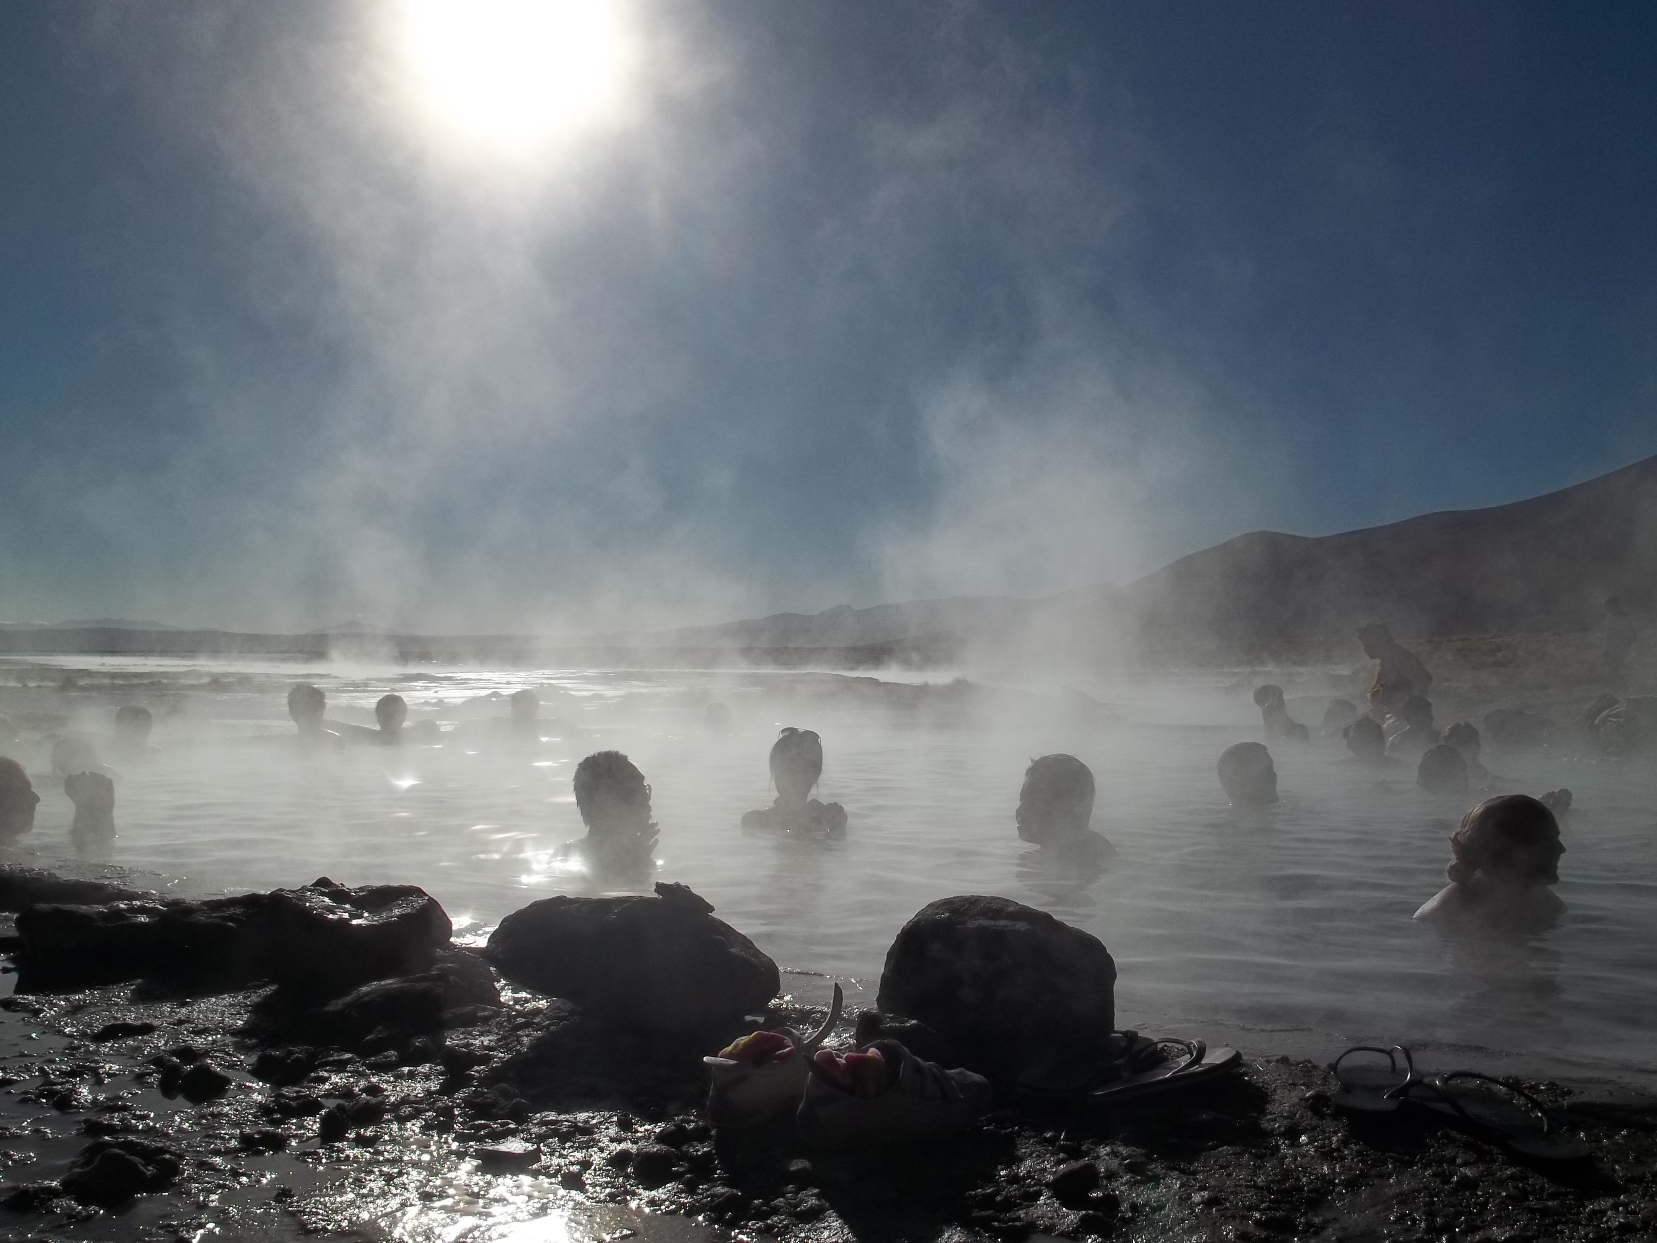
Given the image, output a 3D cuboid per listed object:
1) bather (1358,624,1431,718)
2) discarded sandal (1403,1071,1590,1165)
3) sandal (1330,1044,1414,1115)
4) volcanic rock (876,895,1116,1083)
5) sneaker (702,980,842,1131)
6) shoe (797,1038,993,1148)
[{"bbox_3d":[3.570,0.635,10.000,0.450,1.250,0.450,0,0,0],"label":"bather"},{"bbox_3d":[0.828,0.607,1.975,0.100,0.060,0.265,0,0,-13],"label":"discarded sandal"},{"bbox_3d":[0.735,0.599,2.110,0.102,0.062,0.250,0,0,21],"label":"sandal"},{"bbox_3d":[0.249,0.537,2.380,0.350,0.245,0.270,0,0,0],"label":"volcanic rock"},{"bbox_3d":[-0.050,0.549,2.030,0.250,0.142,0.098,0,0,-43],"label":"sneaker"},{"bbox_3d":[0.085,0.595,2.040,0.265,0.115,0.100,0,0,-23],"label":"shoe"}]

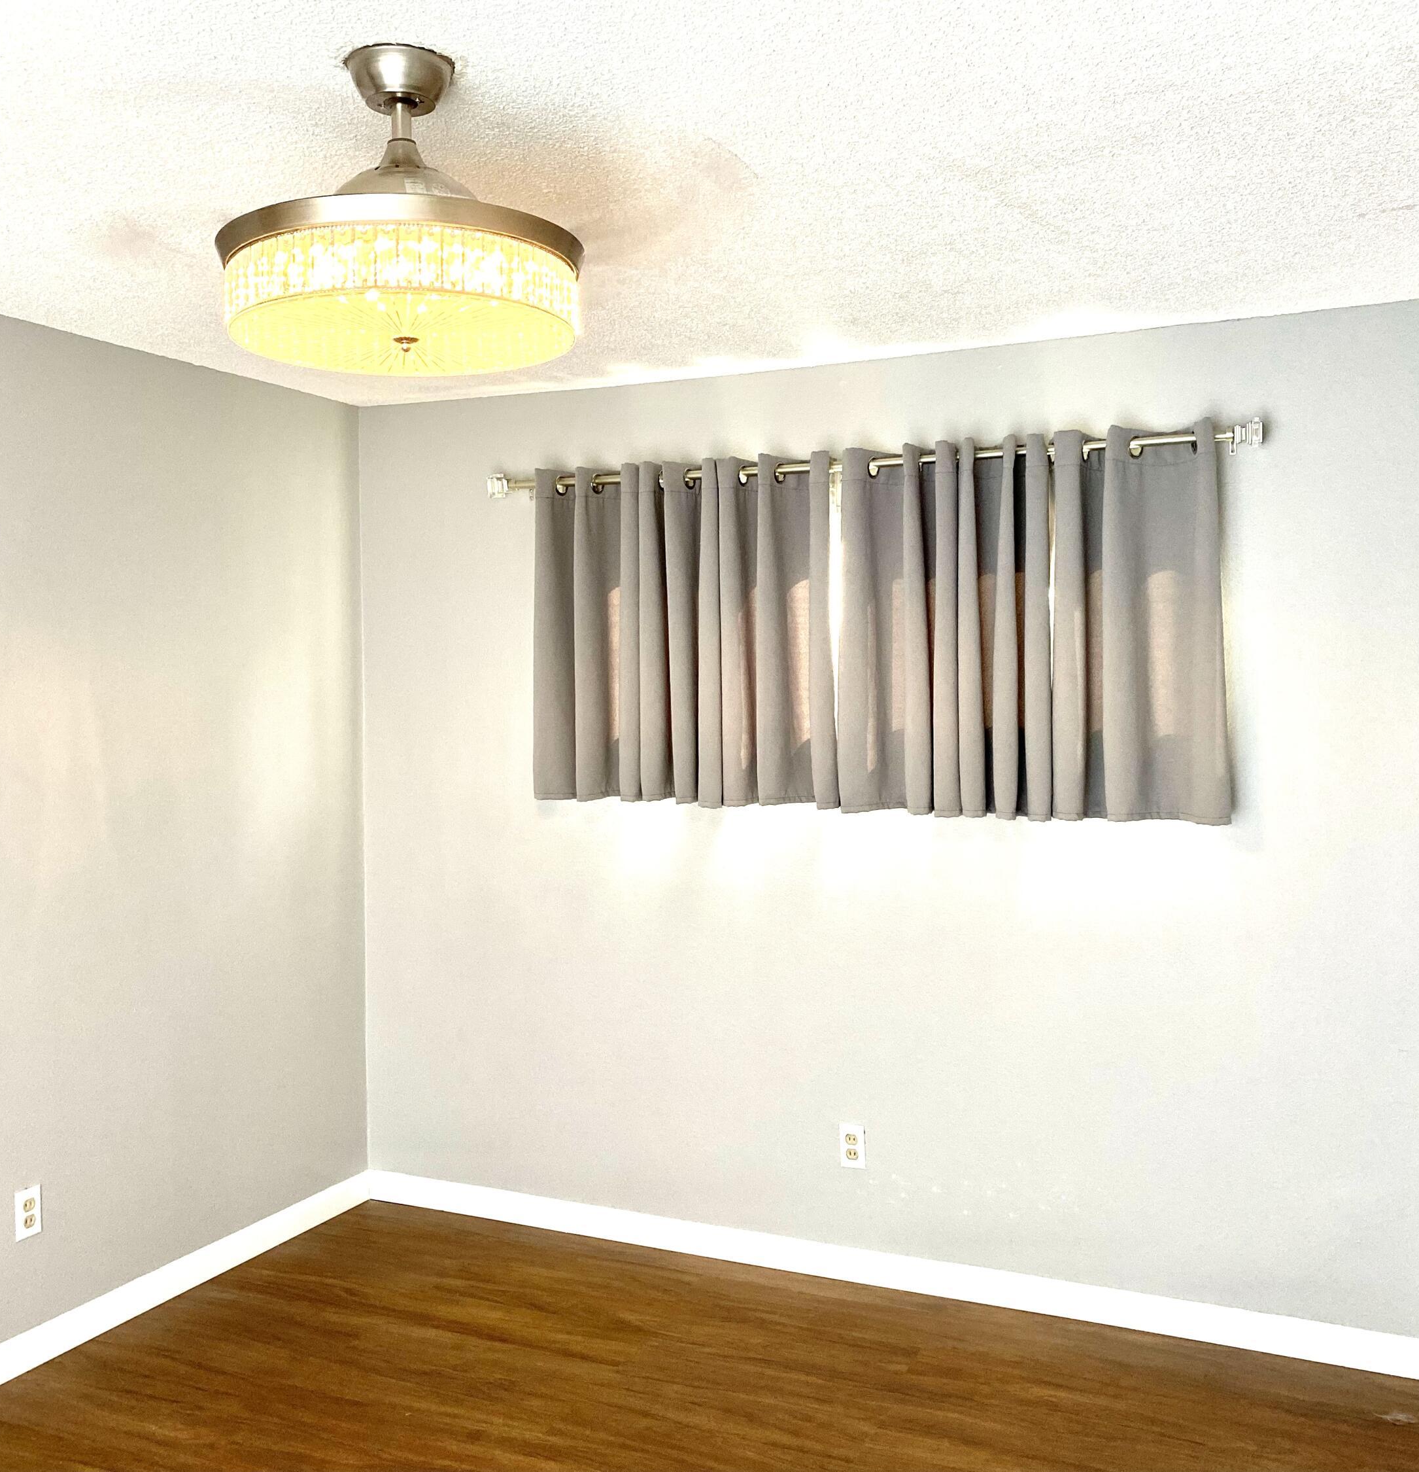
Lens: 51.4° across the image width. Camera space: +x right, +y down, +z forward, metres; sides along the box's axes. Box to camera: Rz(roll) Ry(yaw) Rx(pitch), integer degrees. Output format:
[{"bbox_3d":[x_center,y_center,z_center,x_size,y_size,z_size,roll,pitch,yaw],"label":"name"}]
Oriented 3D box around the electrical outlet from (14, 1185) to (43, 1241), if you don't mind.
[{"bbox_3d":[-1.584,1.112,3.435,0.009,0.115,0.070,0,2,25],"label":"electrical outlet"}]

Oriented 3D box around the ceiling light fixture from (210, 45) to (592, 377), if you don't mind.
[{"bbox_3d":[-0.422,-0.735,2.034,0.497,0.368,0.497,0,2,0],"label":"ceiling light fixture"}]

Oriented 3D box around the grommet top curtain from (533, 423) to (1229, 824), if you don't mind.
[{"bbox_3d":[0.357,-0.268,3.763,1.830,0.925,0.110,0,2,25],"label":"grommet top curtain"}]

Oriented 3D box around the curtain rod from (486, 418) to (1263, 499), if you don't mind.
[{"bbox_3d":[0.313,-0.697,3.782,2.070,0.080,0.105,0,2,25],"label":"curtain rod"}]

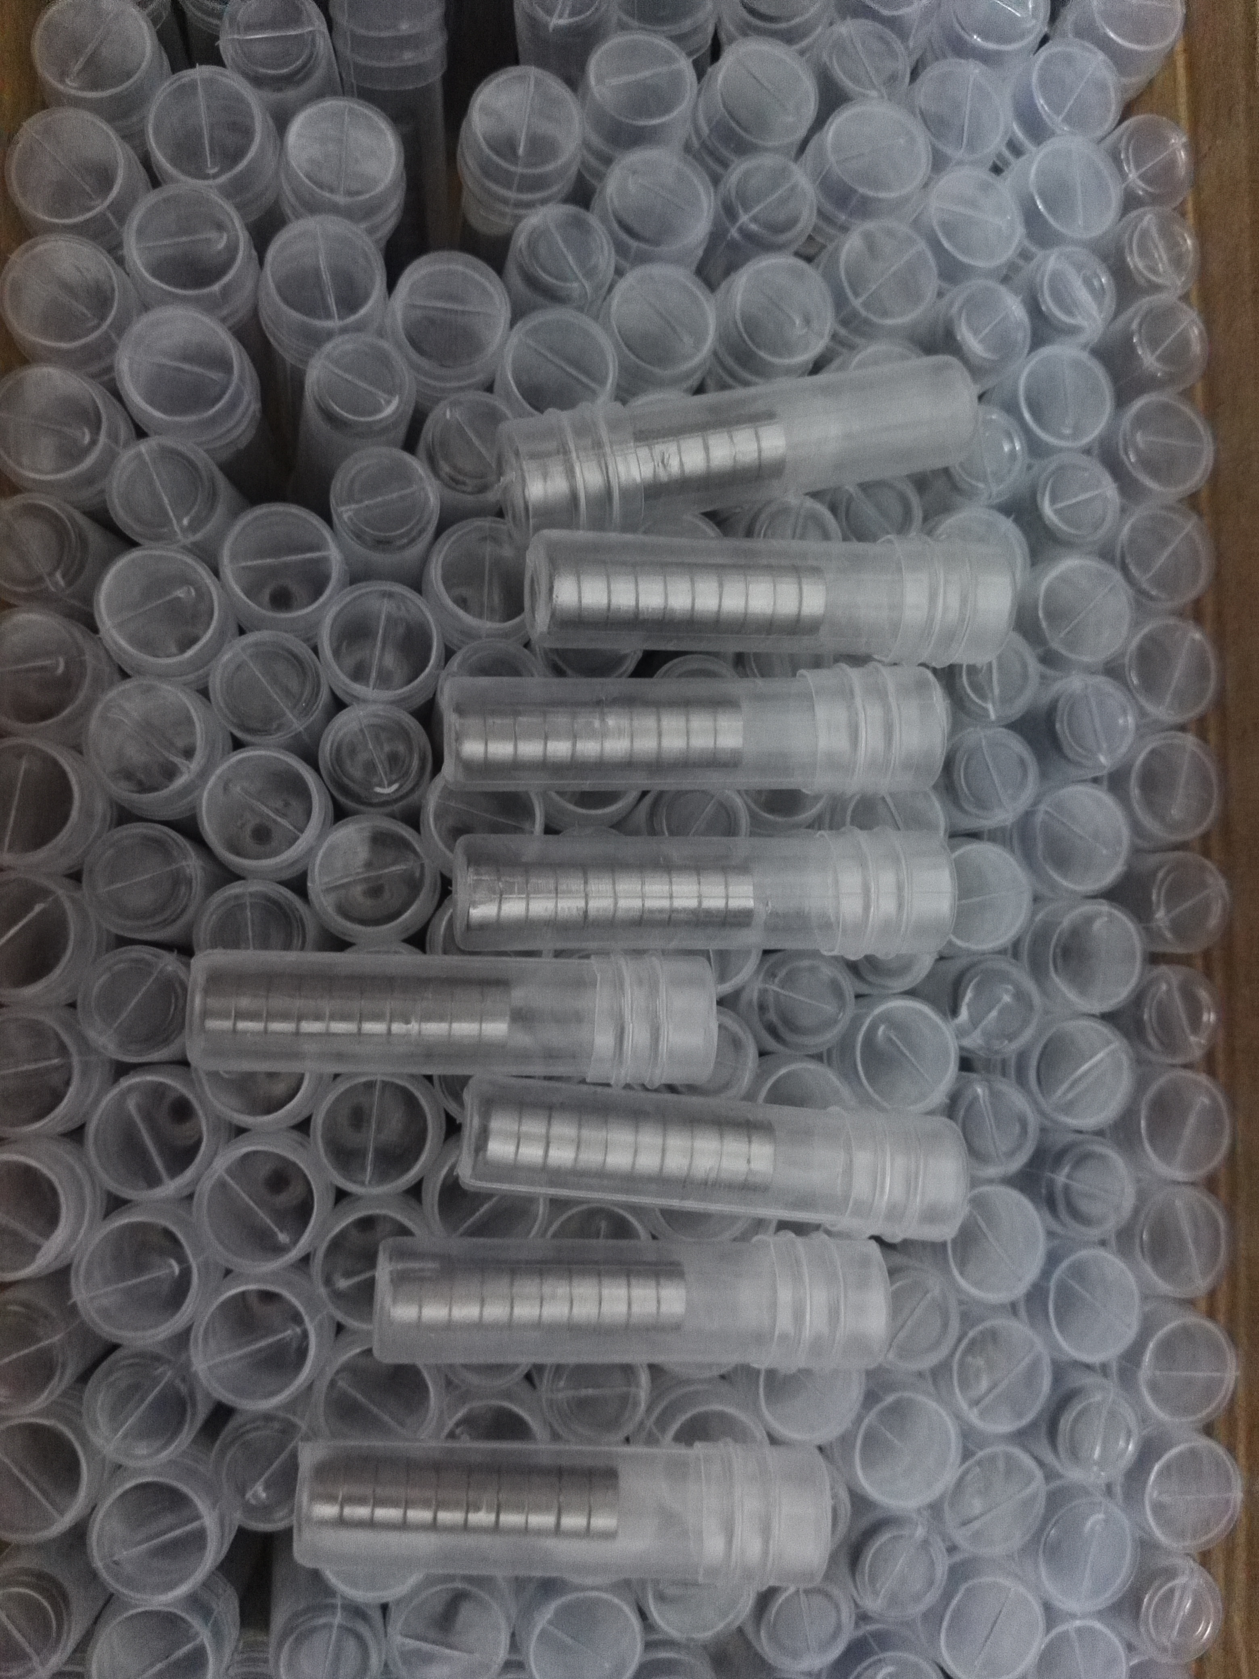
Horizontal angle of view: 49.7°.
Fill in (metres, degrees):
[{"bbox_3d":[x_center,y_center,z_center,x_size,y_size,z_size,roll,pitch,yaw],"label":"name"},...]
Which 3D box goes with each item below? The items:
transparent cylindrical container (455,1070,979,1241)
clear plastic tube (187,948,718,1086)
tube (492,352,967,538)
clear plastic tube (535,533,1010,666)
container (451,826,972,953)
[{"bbox_3d":[0.014,0.055,0.235,0.085,0.021,0.021,7,82,-4],"label":"transparent cylindrical container"},{"bbox_3d":[-0.029,0.030,0.228,0.085,0.021,0.021,2,82,-8],"label":"clear plastic tube"},{"bbox_3d":[0.019,-0.070,0.244,0.085,0.021,0.021,-12,84,-6],"label":"tube"},{"bbox_3d":[0.025,-0.043,0.242,0.085,0.021,0.021,0,83,-12],"label":"clear plastic tube"},{"bbox_3d":[0.013,0.009,0.236,0.085,0.021,0.021,0,83,-7],"label":"container"}]

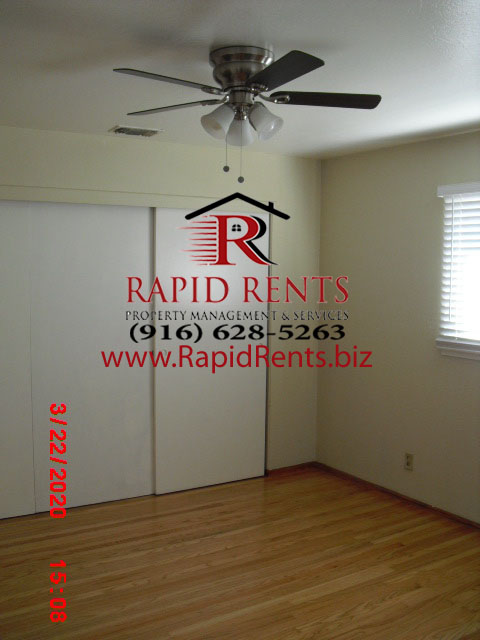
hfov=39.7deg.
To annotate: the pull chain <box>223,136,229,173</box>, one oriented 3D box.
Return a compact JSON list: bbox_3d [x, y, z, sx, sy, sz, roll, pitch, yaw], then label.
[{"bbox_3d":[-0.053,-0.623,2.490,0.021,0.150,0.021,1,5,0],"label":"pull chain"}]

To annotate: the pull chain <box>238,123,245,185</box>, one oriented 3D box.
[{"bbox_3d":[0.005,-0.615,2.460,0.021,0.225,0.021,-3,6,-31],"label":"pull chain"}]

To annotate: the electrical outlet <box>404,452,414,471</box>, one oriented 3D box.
[{"bbox_3d":[1.140,0.957,4.481,0.010,0.115,0.072,-3,6,-31],"label":"electrical outlet"}]

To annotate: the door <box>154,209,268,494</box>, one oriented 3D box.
[{"bbox_3d":[-0.194,0.217,4.822,0.920,2.010,0.040,-3,6,-31],"label":"door"}]

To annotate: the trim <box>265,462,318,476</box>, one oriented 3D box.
[{"bbox_3d":[0.418,1.176,5.238,0.482,0.052,0.015,-3,6,-31],"label":"trim"}]

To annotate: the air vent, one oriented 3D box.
[{"bbox_3d":[-0.638,-1.150,4.083,0.295,0.016,0.210,-3,6,-31],"label":"air vent"}]

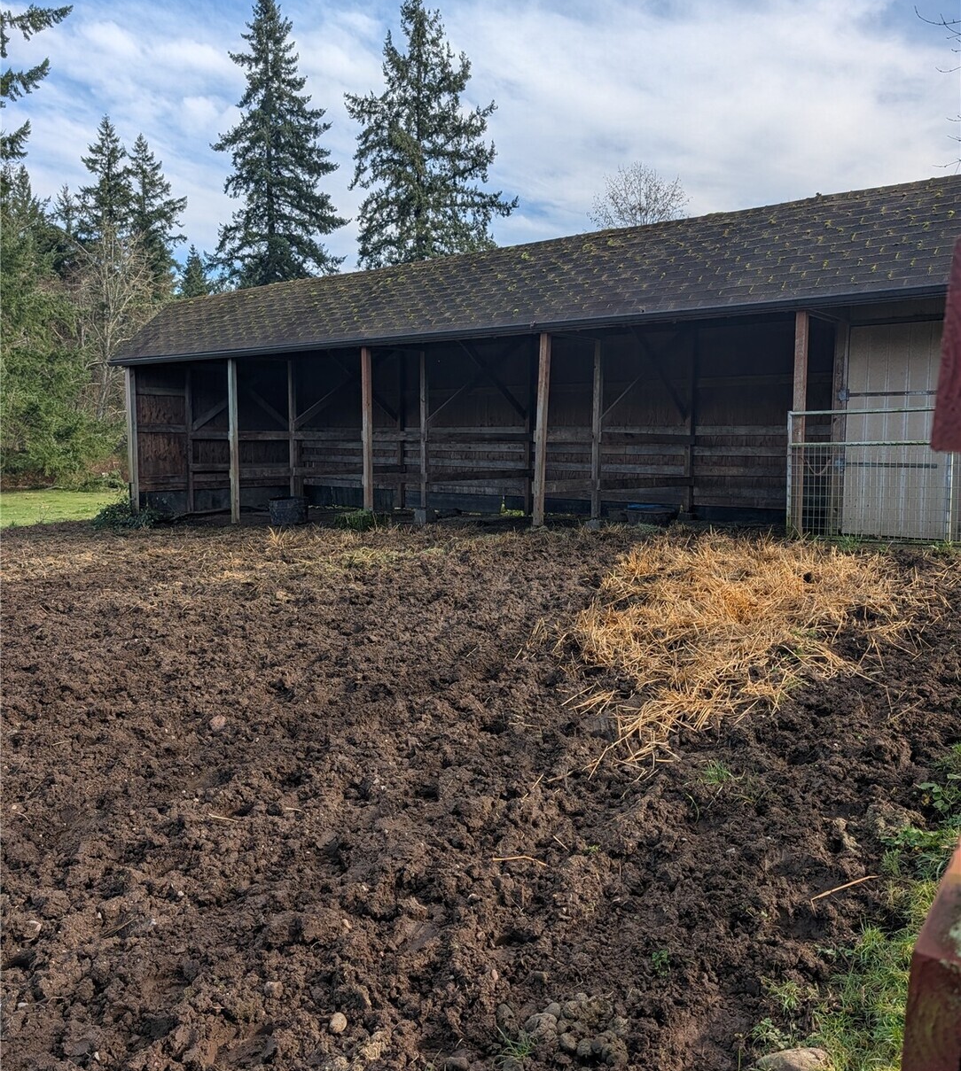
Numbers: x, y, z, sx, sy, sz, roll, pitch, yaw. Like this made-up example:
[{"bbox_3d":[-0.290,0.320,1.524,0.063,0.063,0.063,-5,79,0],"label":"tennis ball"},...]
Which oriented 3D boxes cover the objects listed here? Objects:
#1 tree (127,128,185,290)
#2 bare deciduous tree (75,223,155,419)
[{"bbox_3d":[-19.240,-12.961,50.965,5.000,19.670,5.000,-2,6,-20],"label":"tree"},{"bbox_3d":[-14.184,-6.884,34.487,3.700,10.250,3.700,-2,6,-22],"label":"bare deciduous tree"}]

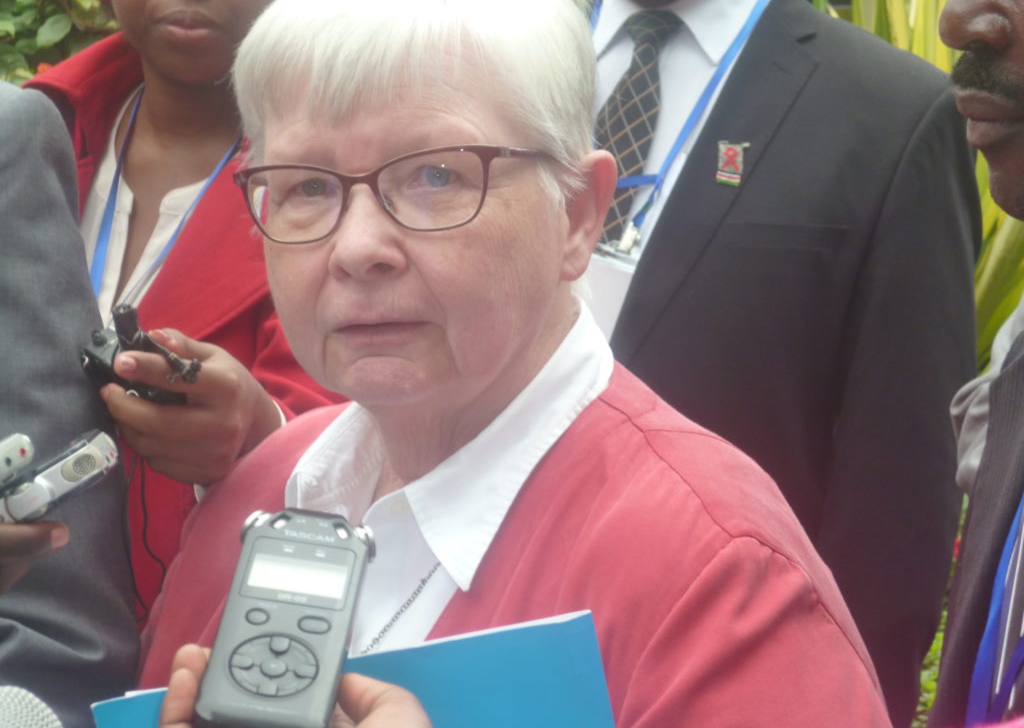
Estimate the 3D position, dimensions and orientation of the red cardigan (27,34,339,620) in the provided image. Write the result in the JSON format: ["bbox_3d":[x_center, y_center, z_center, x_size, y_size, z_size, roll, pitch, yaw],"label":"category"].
[{"bbox_3d":[-0.250,0.060,1.770,0.480,0.660,0.330,5,3,11],"label":"red cardigan"}]

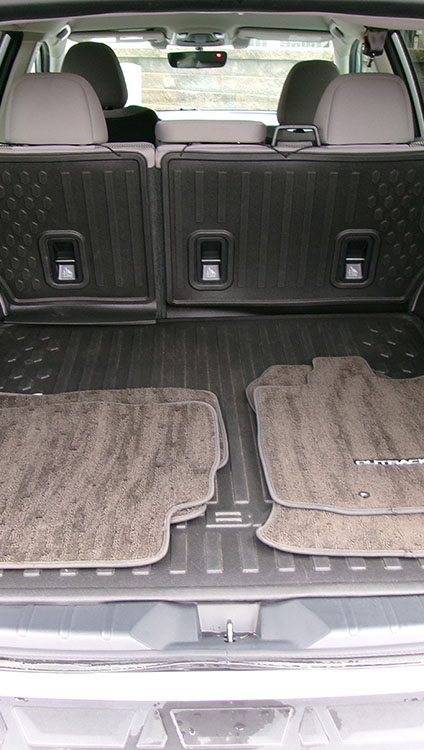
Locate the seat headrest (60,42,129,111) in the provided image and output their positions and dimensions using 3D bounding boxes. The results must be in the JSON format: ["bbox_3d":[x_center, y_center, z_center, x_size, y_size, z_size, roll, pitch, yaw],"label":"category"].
[{"bbox_3d":[-0.401,-1.008,2.630,0.240,0.210,0.115,-1,35,-2],"label":"seat headrest"}]

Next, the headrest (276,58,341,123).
[{"bbox_3d":[0.348,-0.958,2.650,0.240,0.210,0.115,-1,35,-2],"label":"headrest"}]

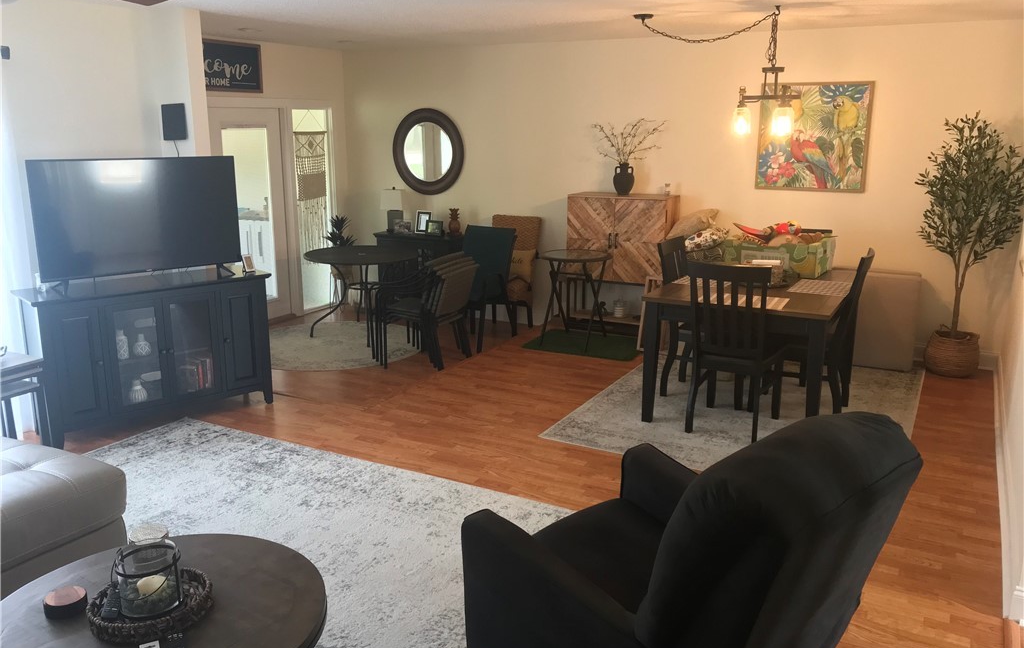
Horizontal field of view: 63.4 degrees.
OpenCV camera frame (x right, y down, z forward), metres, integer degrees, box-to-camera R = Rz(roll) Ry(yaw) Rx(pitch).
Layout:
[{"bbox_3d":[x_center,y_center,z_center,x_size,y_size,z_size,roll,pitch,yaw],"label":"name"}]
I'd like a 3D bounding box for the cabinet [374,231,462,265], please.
[{"bbox_3d":[-0.892,-0.471,8.145,0.860,0.805,0.340,8,16,28],"label":"cabinet"}]

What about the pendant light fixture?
[{"bbox_3d":[1.271,-1.581,5.245,1.120,0.770,0.380,8,16,28],"label":"pendant light fixture"}]

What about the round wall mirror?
[{"bbox_3d":[-0.804,-1.658,7.996,0.820,0.815,0.050,8,16,28],"label":"round wall mirror"}]

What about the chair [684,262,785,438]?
[{"bbox_3d":[1.303,0.117,4.813,0.460,1.020,0.590,8,16,27],"label":"chair"}]

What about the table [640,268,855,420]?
[{"bbox_3d":[1.567,0.119,5.328,1.030,0.770,1.510,7,16,27],"label":"table"}]

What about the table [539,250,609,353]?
[{"bbox_3d":[0.514,-0.205,6.702,0.590,0.725,0.590,0,14,0],"label":"table"}]

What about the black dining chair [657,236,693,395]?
[{"bbox_3d":[1.278,-0.032,5.485,0.570,1.015,0.450,9,16,31],"label":"black dining chair"}]

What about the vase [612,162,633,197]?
[{"bbox_3d":[0.933,-1.203,6.905,0.175,0.265,0.165,0,14,0],"label":"vase"}]

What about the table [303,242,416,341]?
[{"bbox_3d":[-1.330,-0.266,7.404,1.000,0.730,1.000,0,14,0],"label":"table"}]

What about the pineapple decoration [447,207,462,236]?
[{"bbox_3d":[-0.548,-0.957,7.920,0.125,0.250,0.110,8,16,28],"label":"pineapple decoration"}]

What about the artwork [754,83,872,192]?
[{"bbox_3d":[2.285,-1.419,6.299,0.806,0.803,0.035,8,16,28],"label":"artwork"}]

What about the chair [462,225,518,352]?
[{"bbox_3d":[-0.305,-0.322,7.200,0.580,0.965,0.680,8,16,28],"label":"chair"}]

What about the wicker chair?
[{"bbox_3d":[-0.058,-0.443,7.577,0.480,1.020,0.530,8,16,28],"label":"wicker chair"}]

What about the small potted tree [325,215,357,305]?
[{"bbox_3d":[-1.731,-0.608,8.337,0.320,0.960,0.320,0,14,0],"label":"small potted tree"}]

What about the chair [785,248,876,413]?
[{"bbox_3d":[1.857,0.035,5.154,0.590,1.020,0.460,8,16,28],"label":"chair"}]

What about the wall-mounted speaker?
[{"bbox_3d":[-2.111,-1.264,5.179,0.130,0.205,0.100,-1,14,-4],"label":"wall-mounted speaker"}]

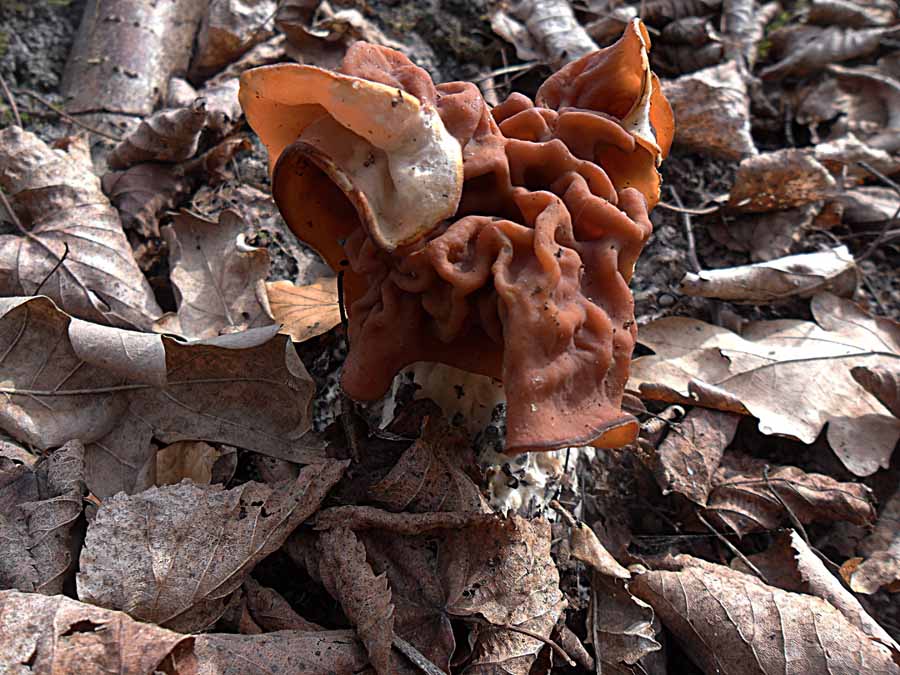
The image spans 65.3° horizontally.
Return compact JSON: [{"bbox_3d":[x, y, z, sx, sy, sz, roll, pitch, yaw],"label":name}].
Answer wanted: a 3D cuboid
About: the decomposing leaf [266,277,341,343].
[{"bbox_3d":[-0.063,-0.012,0.305,0.032,0.007,0.028,-4,62,-2],"label":"decomposing leaf"}]

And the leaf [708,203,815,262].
[{"bbox_3d":[0.158,-0.053,0.355,0.054,0.018,0.042,0,52,0],"label":"leaf"}]

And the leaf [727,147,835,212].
[{"bbox_3d":[0.184,-0.088,0.390,0.059,0.018,0.038,3,67,4],"label":"leaf"}]

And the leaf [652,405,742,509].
[{"bbox_3d":[0.082,0.040,0.235,0.031,0.013,0.038,6,67,8],"label":"leaf"}]

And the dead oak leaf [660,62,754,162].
[{"bbox_3d":[0.161,-0.145,0.450,0.070,0.030,0.058,0,72,0],"label":"dead oak leaf"}]

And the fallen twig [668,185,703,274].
[{"bbox_3d":[0.124,-0.058,0.367,0.004,0.003,0.083,3,42,3],"label":"fallen twig"}]

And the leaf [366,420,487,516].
[{"bbox_3d":[-0.008,0.044,0.240,0.040,0.014,0.029,-4,67,-2],"label":"leaf"}]

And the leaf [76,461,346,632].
[{"bbox_3d":[-0.070,0.064,0.215,0.077,0.018,0.041,-7,62,-4],"label":"leaf"}]

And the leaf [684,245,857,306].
[{"bbox_3d":[0.141,-0.027,0.310,0.078,0.019,0.022,5,37,6],"label":"leaf"}]

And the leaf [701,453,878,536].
[{"bbox_3d":[0.111,0.052,0.234,0.046,0.016,0.019,4,54,3],"label":"leaf"}]

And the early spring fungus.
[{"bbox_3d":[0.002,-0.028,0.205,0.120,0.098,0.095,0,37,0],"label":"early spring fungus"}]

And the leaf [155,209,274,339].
[{"bbox_3d":[-0.100,-0.027,0.297,0.047,0.018,0.064,5,62,6],"label":"leaf"}]

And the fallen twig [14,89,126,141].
[{"bbox_3d":[-0.267,-0.155,0.485,0.143,0.005,0.006,27,44,29],"label":"fallen twig"}]

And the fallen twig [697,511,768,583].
[{"bbox_3d":[0.090,0.067,0.226,0.002,0.002,0.031,-21,46,-22],"label":"fallen twig"}]

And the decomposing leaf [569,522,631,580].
[{"bbox_3d":[0.045,0.068,0.217,0.010,0.008,0.022,-39,69,-18],"label":"decomposing leaf"}]

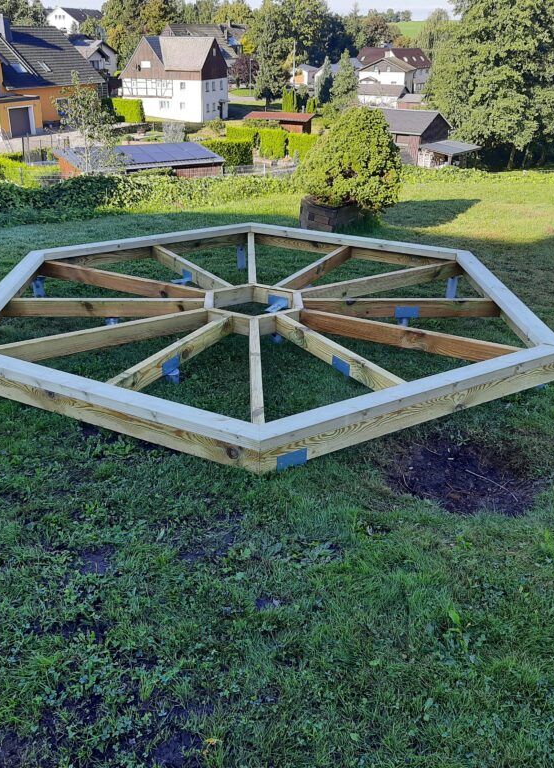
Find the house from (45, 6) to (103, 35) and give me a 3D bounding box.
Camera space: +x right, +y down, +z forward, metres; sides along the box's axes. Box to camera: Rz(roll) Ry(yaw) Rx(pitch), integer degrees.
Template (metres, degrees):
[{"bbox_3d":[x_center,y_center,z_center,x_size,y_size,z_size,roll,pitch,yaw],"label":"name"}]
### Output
[{"bbox_3d":[-49.875,-90.013,187.026,10.500,8.800,15.500,10,27,18],"label":"house"}]

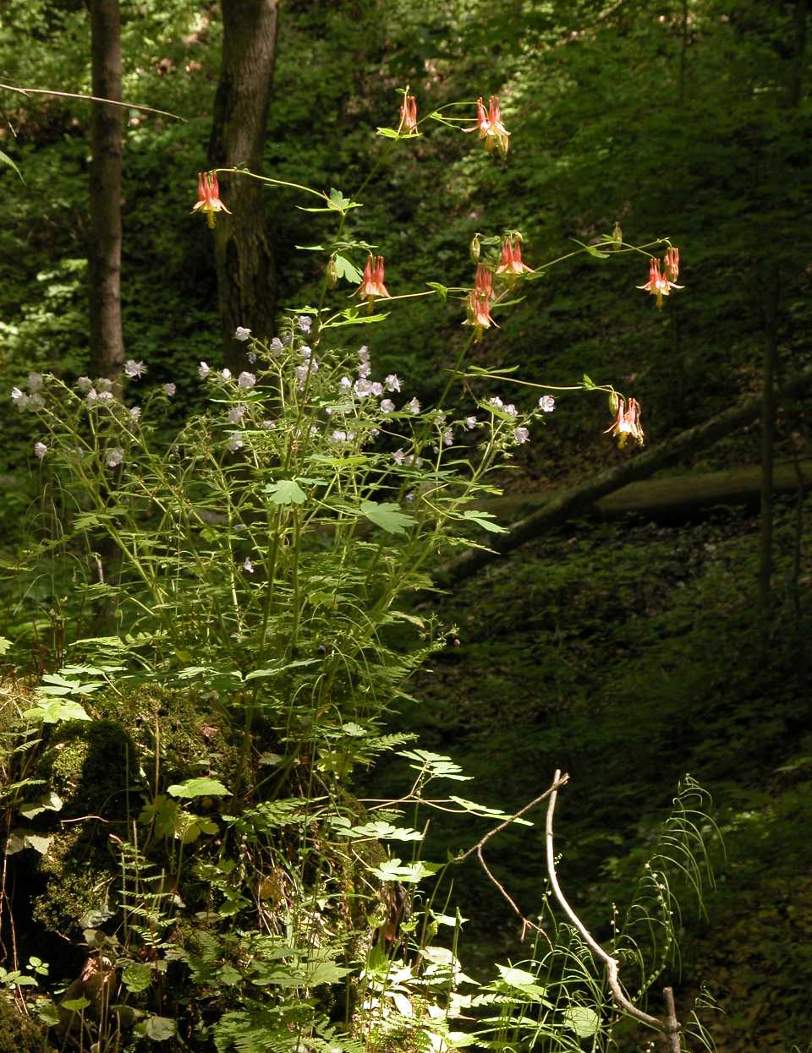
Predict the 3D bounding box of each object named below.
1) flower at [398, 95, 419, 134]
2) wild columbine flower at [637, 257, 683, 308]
[{"bbox_3d":[0.002,-0.298,3.080,0.015,0.028,0.015,0,4,0],"label":"flower"},{"bbox_3d":[0.182,-0.174,3.050,0.034,0.038,0.033,0,4,0],"label":"wild columbine flower"}]

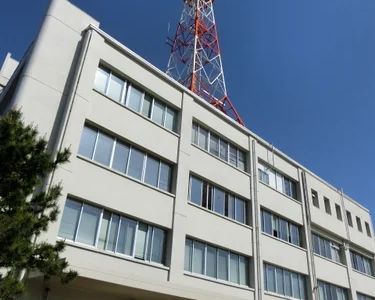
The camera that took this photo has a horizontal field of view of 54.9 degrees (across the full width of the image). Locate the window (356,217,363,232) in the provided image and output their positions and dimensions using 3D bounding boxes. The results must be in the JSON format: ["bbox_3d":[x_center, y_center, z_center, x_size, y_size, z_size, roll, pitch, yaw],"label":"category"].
[{"bbox_3d":[14.142,6.188,29.829,0.803,1.221,0.150,28,-37,-36],"label":"window"}]

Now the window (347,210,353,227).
[{"bbox_3d":[12.876,5.516,28.771,0.803,1.221,0.150,28,-37,-36],"label":"window"}]

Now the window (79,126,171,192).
[{"bbox_3d":[-2.346,0.515,14.776,4.598,1.529,0.180,28,-37,-36],"label":"window"}]

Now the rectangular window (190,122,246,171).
[{"bbox_3d":[1.784,-0.006,19.573,4.598,1.540,0.180,28,-37,-36],"label":"rectangular window"}]

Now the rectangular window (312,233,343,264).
[{"bbox_3d":[11.619,8.338,30.007,5.600,1.710,0.200,28,-38,-36],"label":"rectangular window"}]

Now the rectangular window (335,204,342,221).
[{"bbox_3d":[11.547,4.811,27.660,0.825,1.221,0.150,28,-37,-36],"label":"rectangular window"}]

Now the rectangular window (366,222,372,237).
[{"bbox_3d":[15.420,6.866,30.897,0.836,1.221,0.150,28,-37,-36],"label":"rectangular window"}]

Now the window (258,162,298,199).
[{"bbox_3d":[7.002,2.553,27.836,5.600,1.770,0.200,28,-38,-36],"label":"window"}]

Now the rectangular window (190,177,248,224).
[{"bbox_3d":[1.998,3.198,22.018,5.600,1.770,0.200,28,-38,-36],"label":"rectangular window"}]

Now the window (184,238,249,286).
[{"bbox_3d":[1.806,6.401,20.201,5.600,1.770,0.200,28,-38,-36],"label":"window"}]

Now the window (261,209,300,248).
[{"bbox_3d":[5.591,4.742,21.403,4.565,1.540,0.180,28,-37,-36],"label":"window"}]

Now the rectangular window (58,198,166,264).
[{"bbox_3d":[-3.005,3.842,16.199,5.600,1.770,0.200,28,-38,-36],"label":"rectangular window"}]

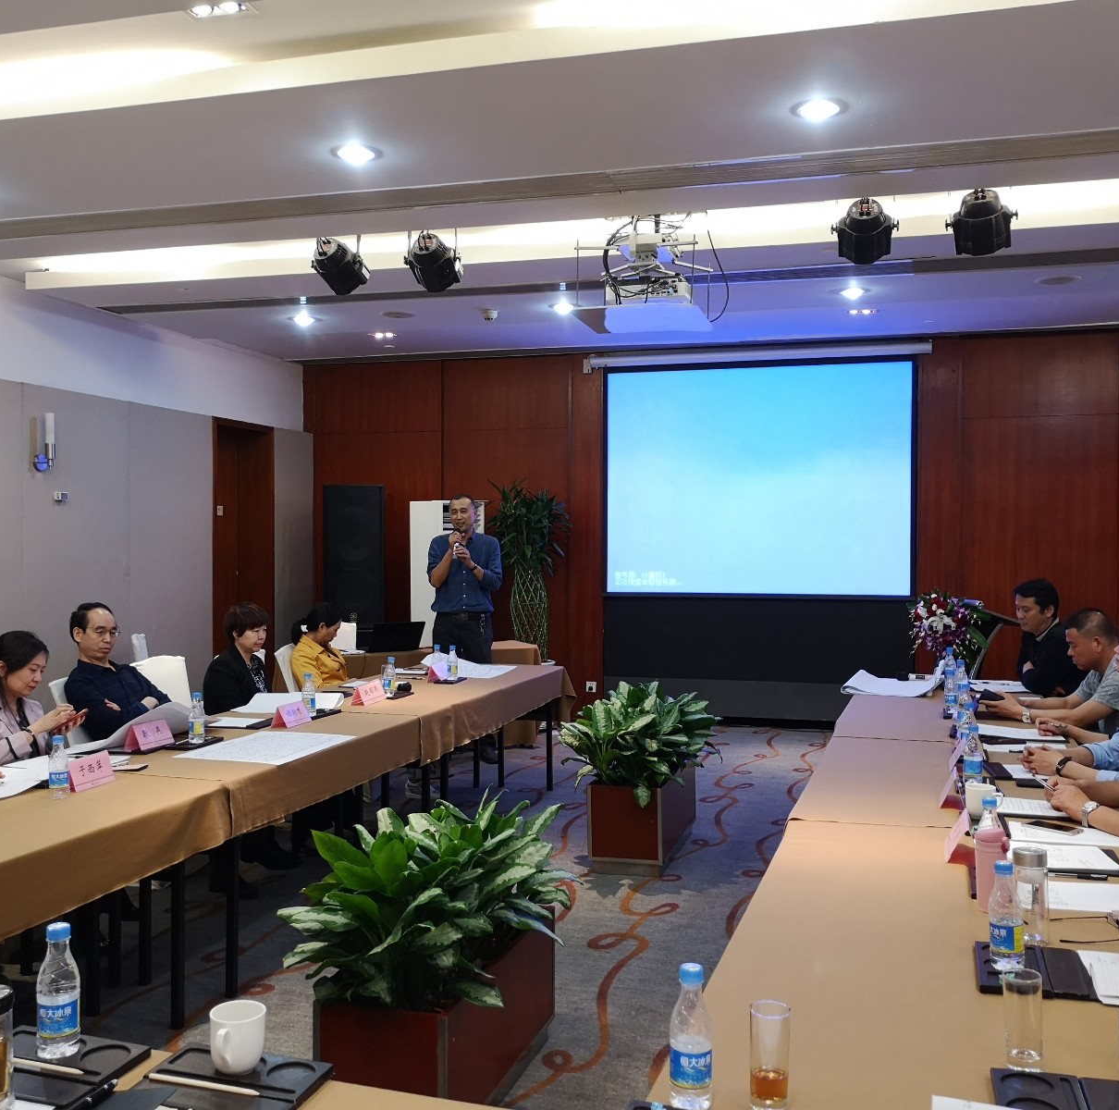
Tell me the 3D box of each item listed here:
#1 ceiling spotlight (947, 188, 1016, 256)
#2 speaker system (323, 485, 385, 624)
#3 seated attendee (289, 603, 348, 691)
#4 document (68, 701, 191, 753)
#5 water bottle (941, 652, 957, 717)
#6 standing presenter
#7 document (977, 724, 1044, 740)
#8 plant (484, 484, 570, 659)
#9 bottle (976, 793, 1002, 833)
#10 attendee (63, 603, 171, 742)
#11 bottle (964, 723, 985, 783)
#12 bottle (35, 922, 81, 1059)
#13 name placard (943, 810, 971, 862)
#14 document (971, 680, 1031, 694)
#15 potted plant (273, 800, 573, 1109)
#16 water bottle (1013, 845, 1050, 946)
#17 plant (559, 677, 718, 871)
[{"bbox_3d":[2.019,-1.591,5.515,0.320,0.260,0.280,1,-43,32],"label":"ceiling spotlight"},{"bbox_3d":[-1.720,0.019,9.650,0.500,1.180,0.480,0,1,-5],"label":"speaker system"},{"bbox_3d":[-1.149,0.830,6.052,0.720,1.160,0.480,1,1,24],"label":"seated attendee"},{"bbox_3d":[-1.700,0.673,4.600,0.360,0.130,0.450,0,1,20],"label":"document"},{"bbox_3d":[1.800,0.625,5.306,0.062,0.197,0.062,1,1,17],"label":"water bottle"},{"bbox_3d":[-0.624,0.504,7.650,0.520,1.780,0.380,0,1,1],"label":"standing presenter"},{"bbox_3d":[1.889,0.728,4.748,0.300,0.012,0.230,1,1,17],"label":"document"},{"bbox_3d":[-0.228,0.394,9.250,0.640,1.970,0.640,0,1,0],"label":"plant"},{"bbox_3d":[1.042,0.676,2.800,0.062,0.192,0.062,0,1,18],"label":"bottle"},{"bbox_3d":[-1.780,0.827,4.880,0.780,1.240,0.550,1,1,37],"label":"attendee"},{"bbox_3d":[1.313,0.625,3.649,0.058,0.183,0.058,1,1,18],"label":"bottle"},{"bbox_3d":[-0.744,0.643,1.717,0.062,0.190,0.062,1,1,17],"label":"bottle"},{"bbox_3d":[0.991,0.683,2.802,0.095,0.092,0.195,1,1,18],"label":"name placard"},{"bbox_3d":[2.375,0.701,6.200,0.330,0.020,0.300,0,1,18],"label":"document"},{"bbox_3d":[-0.310,1.086,3.200,0.580,0.790,0.930,0,1,18],"label":"potted plant"},{"bbox_3d":[0.899,0.647,2.191,0.062,0.177,0.062,1,1,18],"label":"water bottle"},{"bbox_3d":[0.404,1.026,5.543,0.590,0.840,1.000,1,1,17],"label":"plant"}]

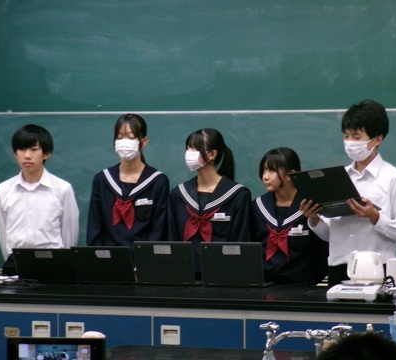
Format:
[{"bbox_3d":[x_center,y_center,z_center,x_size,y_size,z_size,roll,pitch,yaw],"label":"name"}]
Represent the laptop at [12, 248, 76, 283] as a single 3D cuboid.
[{"bbox_3d":[-0.712,0.408,9.519,0.292,0.172,0.325,0,1,17],"label":"laptop"}]

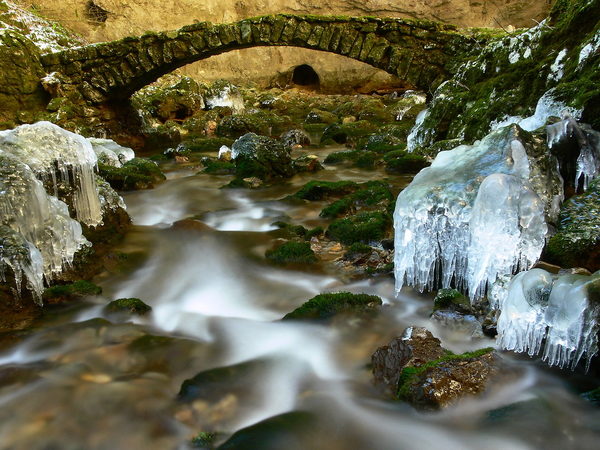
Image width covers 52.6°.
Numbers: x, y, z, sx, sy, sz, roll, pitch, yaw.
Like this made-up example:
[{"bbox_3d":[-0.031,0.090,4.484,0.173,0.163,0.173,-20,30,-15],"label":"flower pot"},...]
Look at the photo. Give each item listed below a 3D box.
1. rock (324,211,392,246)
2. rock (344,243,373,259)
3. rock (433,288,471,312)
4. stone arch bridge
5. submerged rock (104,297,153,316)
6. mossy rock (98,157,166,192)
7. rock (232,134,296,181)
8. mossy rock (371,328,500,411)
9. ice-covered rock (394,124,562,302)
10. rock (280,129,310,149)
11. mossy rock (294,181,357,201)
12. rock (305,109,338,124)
[{"bbox_3d":[0.523,0.022,5.420,0.540,0.230,0.420,-1,16,0],"label":"rock"},{"bbox_3d":[0.492,0.214,5.100,0.235,0.110,0.190,-1,16,0],"label":"rock"},{"bbox_3d":[0.861,0.428,3.450,0.209,0.113,0.177,3,12,14],"label":"rock"},{"bbox_3d":[-0.671,-2.419,8.950,6.350,1.300,0.950,3,16,13],"label":"stone arch bridge"},{"bbox_3d":[-1.187,0.561,4.200,0.320,0.110,0.240,-1,16,0],"label":"submerged rock"},{"bbox_3d":[-1.790,-0.554,6.500,0.698,0.345,0.523,-3,12,-15],"label":"mossy rock"},{"bbox_3d":[-0.430,-0.779,6.950,0.710,0.500,0.600,-1,16,0],"label":"rock"},{"bbox_3d":[0.553,0.578,2.500,0.499,0.257,0.399,3,12,13],"label":"mossy rock"},{"bbox_3d":[1.302,-0.132,4.580,1.120,1.080,1.050,-1,16,0],"label":"ice-covered rock"},{"bbox_3d":[-0.073,-1.398,9.800,0.484,0.316,0.387,0,12,0],"label":"rock"},{"bbox_3d":[0.256,-0.348,6.100,0.661,0.182,0.396,0,12,2],"label":"mossy rock"},{"bbox_3d":[0.446,-2.254,12.600,0.704,0.325,0.528,0,12,2],"label":"rock"}]

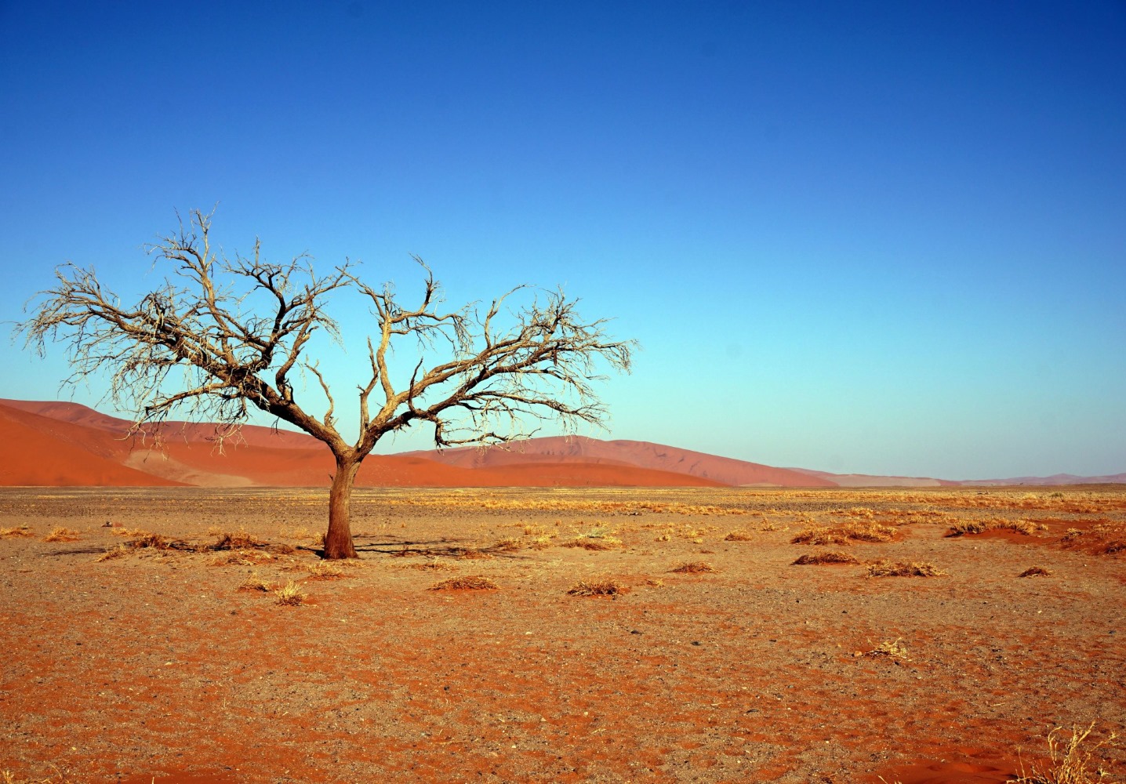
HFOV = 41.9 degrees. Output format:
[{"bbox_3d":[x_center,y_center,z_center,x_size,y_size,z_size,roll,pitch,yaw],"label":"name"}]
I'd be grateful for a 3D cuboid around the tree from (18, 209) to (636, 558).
[{"bbox_3d":[-4.900,-0.140,30.600,12.700,7.300,9.000,0,-4,0],"label":"tree"}]

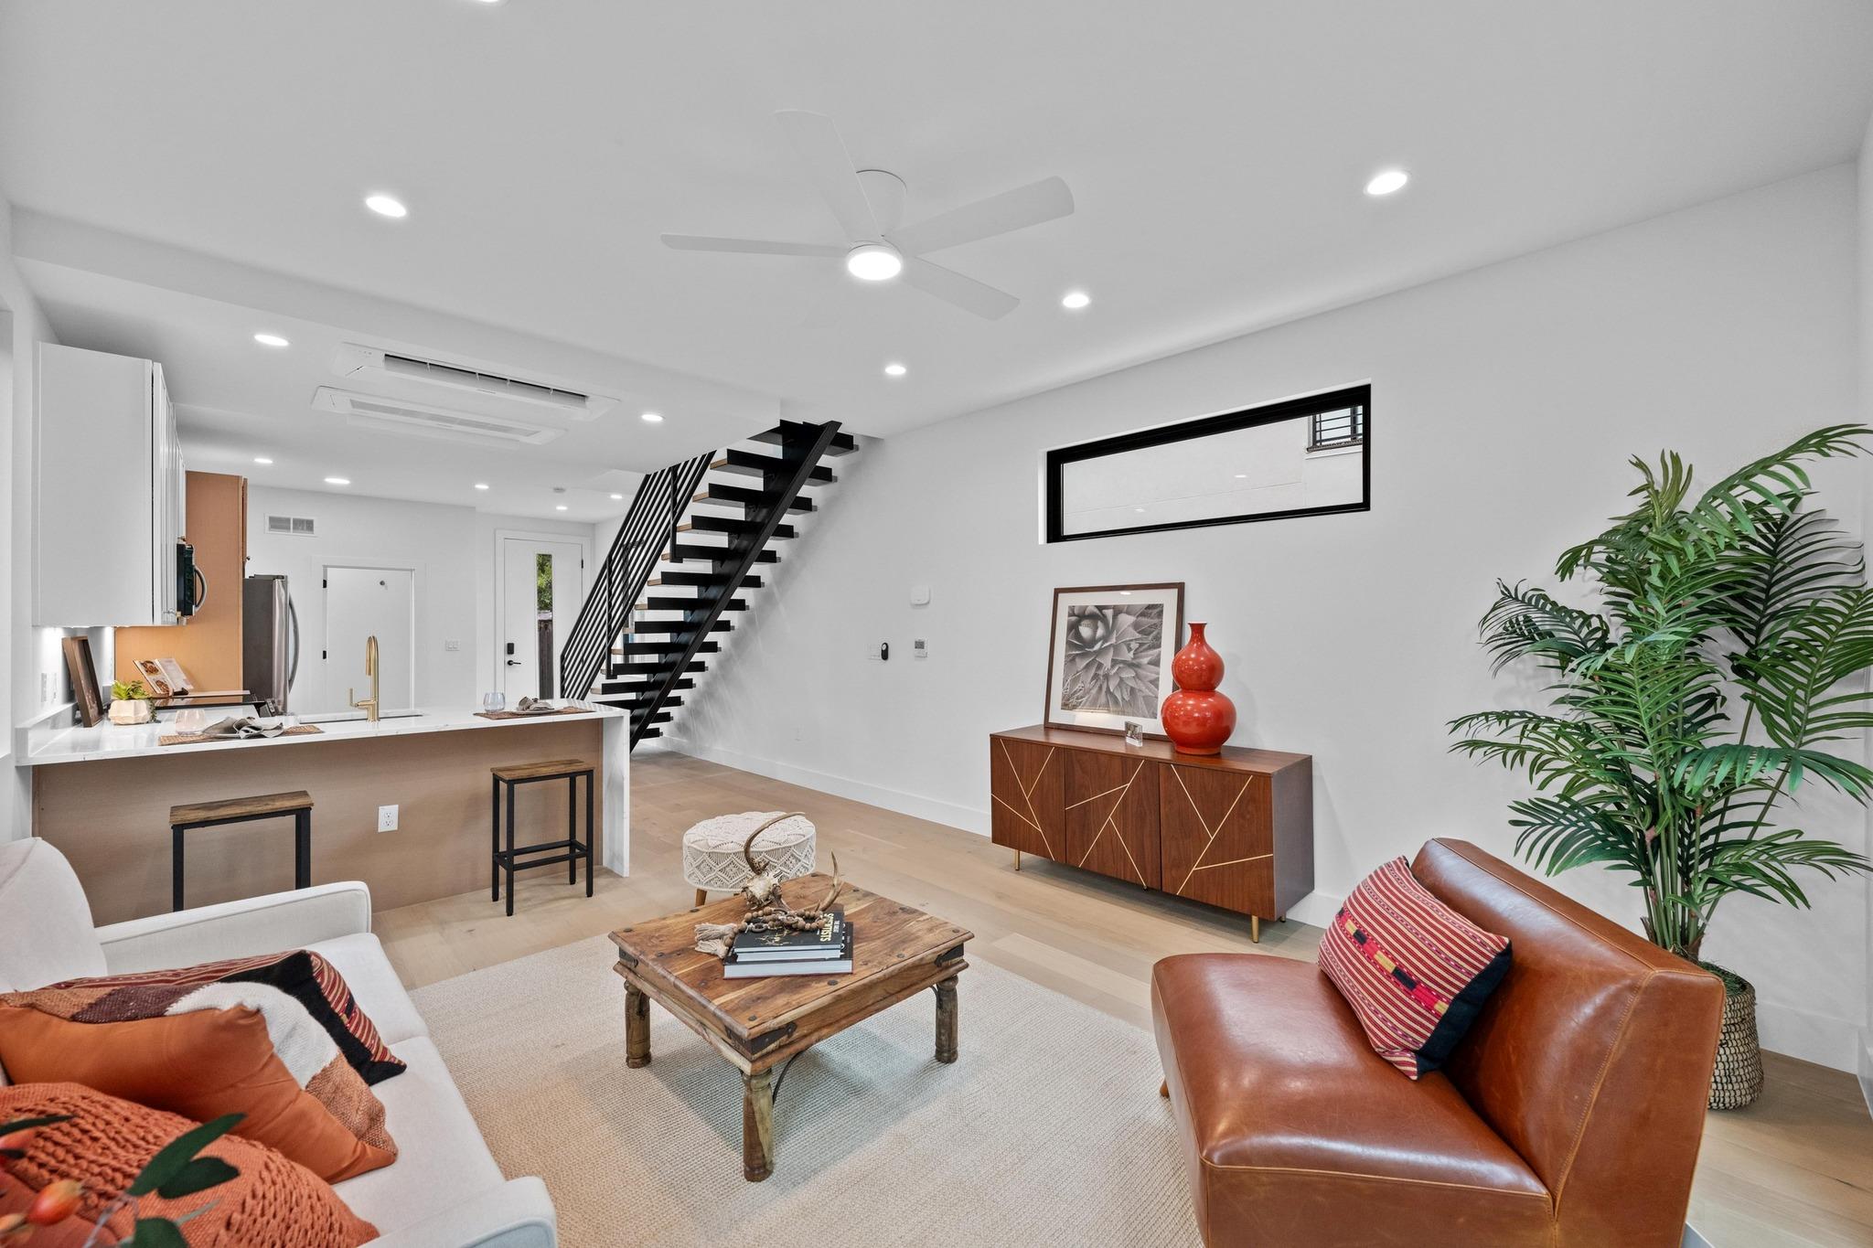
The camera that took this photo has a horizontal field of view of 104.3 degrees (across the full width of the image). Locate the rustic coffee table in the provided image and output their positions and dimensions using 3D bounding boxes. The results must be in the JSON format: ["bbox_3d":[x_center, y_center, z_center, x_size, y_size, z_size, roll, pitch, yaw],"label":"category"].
[{"bbox_3d":[-0.468,1.193,2.330,0.810,0.400,0.835,0,0,-44],"label":"rustic coffee table"}]

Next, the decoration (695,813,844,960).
[{"bbox_3d":[-0.530,0.800,2.302,0.425,0.370,0.306,0,0,12],"label":"decoration"}]

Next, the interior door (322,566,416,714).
[{"bbox_3d":[-6.080,0.395,7.843,0.761,1.996,0.049,0,0,-44],"label":"interior door"}]

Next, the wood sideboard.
[{"bbox_3d":[1.011,1.014,3.750,0.435,0.759,1.581,0,0,-44],"label":"wood sideboard"}]

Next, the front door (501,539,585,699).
[{"bbox_3d":[-5.051,0.168,9.383,0.909,2.430,0.054,0,0,-44],"label":"front door"}]

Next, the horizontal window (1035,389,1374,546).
[{"bbox_3d":[1.310,-0.783,3.882,0.119,0.578,1.818,0,0,-44],"label":"horizontal window"}]

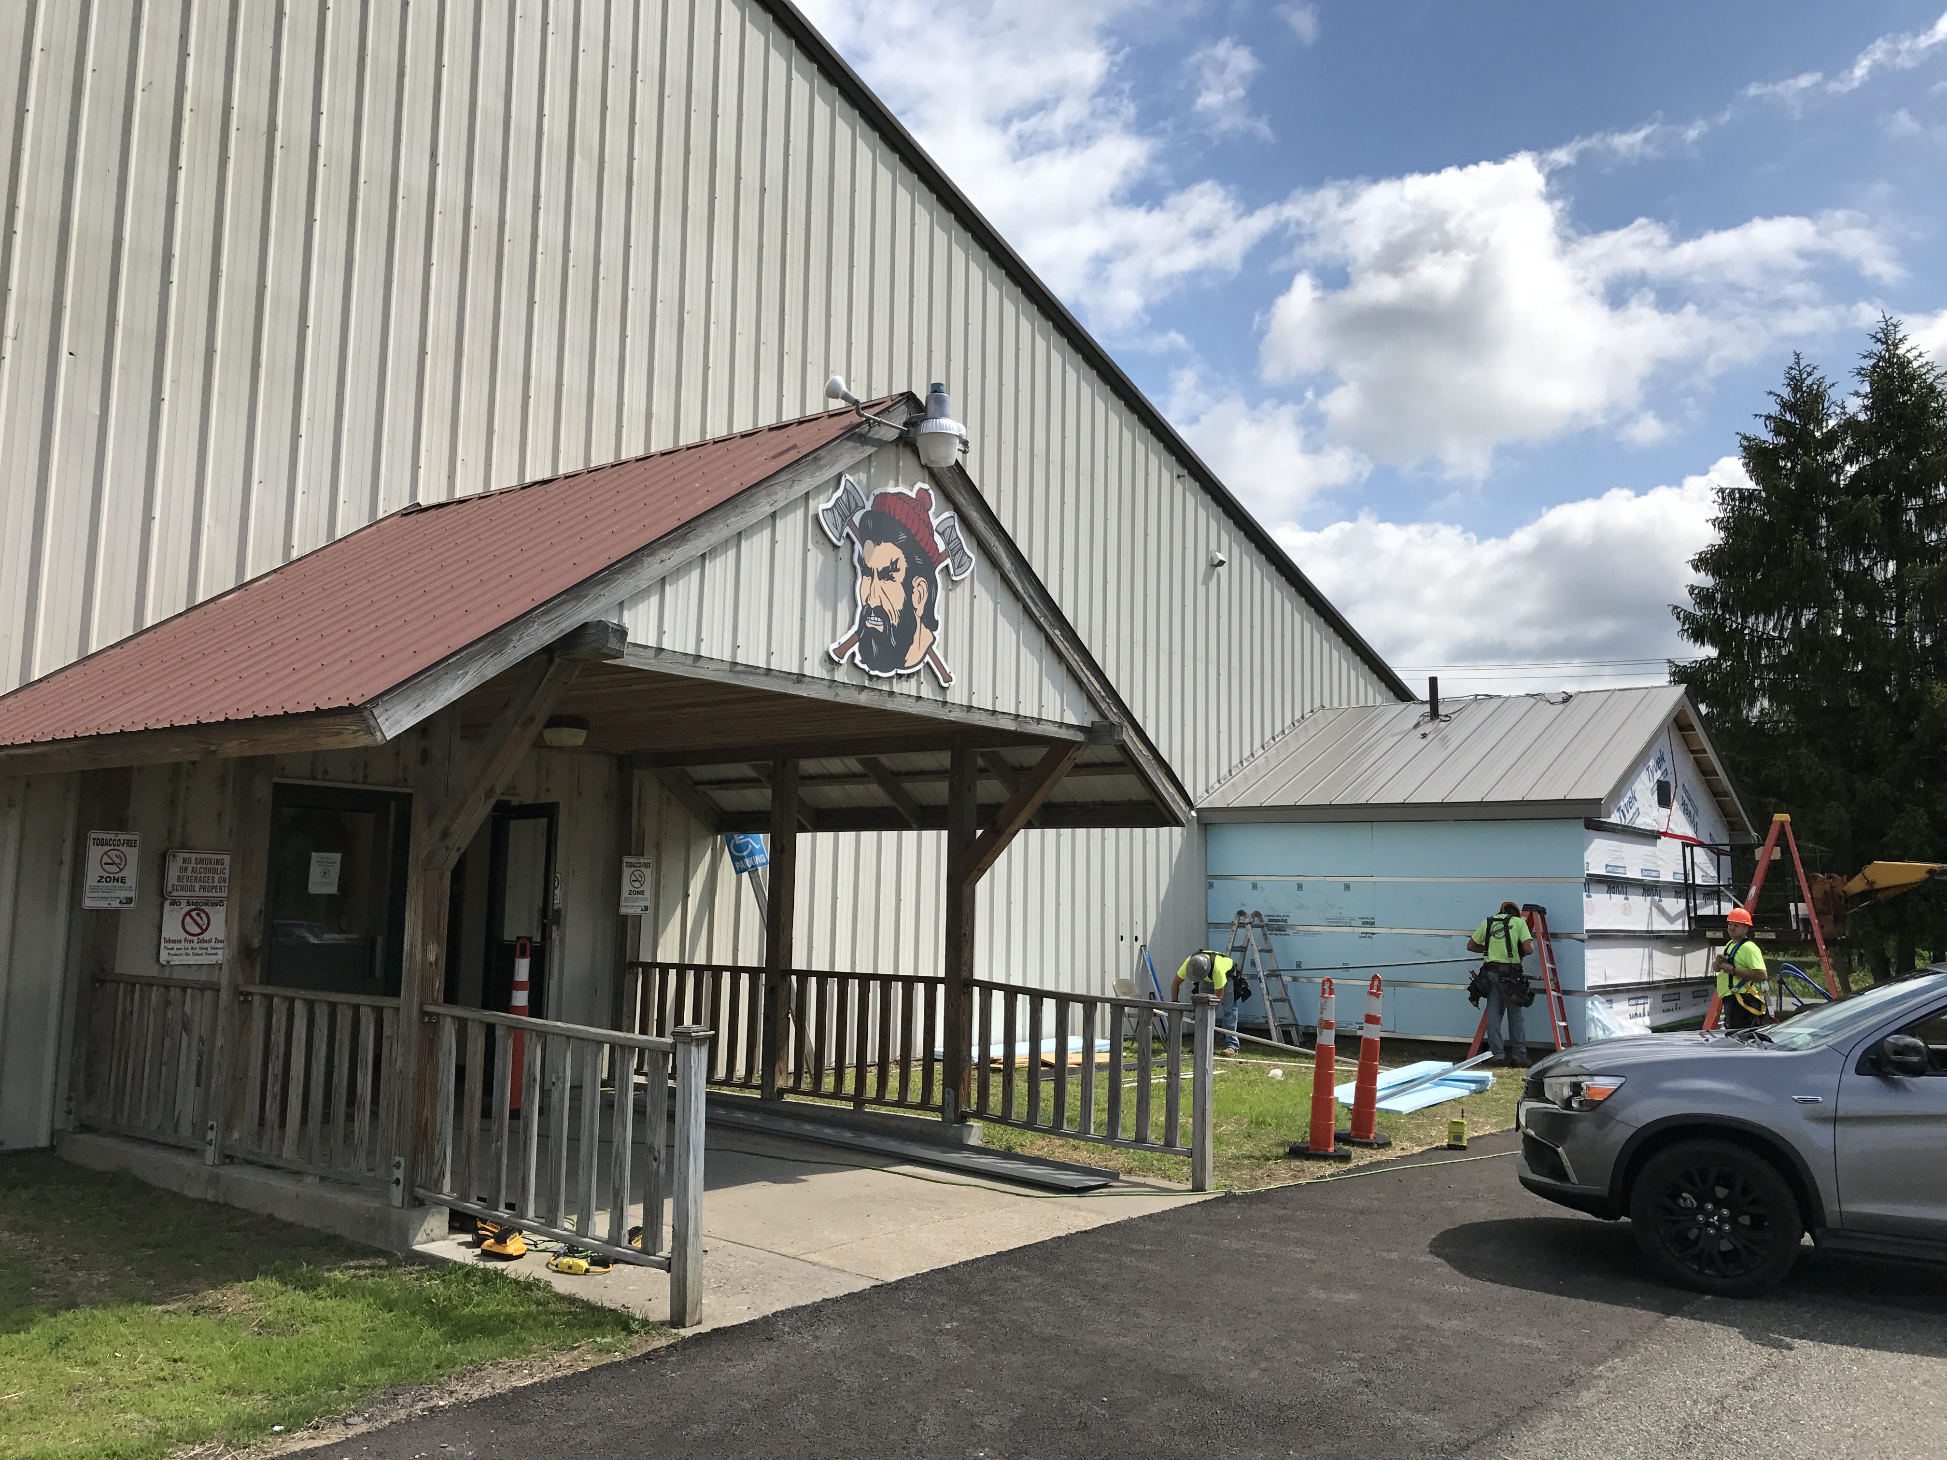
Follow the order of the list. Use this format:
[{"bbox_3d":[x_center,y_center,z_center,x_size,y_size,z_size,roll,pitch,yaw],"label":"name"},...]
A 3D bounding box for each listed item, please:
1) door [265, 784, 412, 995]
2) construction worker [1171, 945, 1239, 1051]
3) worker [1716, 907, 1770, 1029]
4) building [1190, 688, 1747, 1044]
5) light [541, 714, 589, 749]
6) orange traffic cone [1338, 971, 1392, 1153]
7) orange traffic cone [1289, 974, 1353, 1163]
[{"bbox_3d":[-4.230,1.476,10.437,0.080,2.130,0.950,-4,-8,37],"label":"door"},{"bbox_3d":[2.400,2.819,16.350,0.620,1.100,0.800,-4,-8,40],"label":"construction worker"},{"bbox_3d":[7.209,2.529,14.705,0.500,1.710,0.560,4,-7,-25],"label":"worker"},{"bbox_3d":[7.103,1.757,21.384,4.940,4.400,7.900,-4,-8,37],"label":"building"},{"bbox_3d":[-2.611,0.021,10.065,0.300,0.195,0.300,-4,-8,37],"label":"light"},{"bbox_3d":[2.766,2.284,10.963,0.400,1.150,0.400,6,-6,0],"label":"orange traffic cone"},{"bbox_3d":[2.329,2.222,10.463,0.410,1.150,0.410,4,-6,0],"label":"orange traffic cone"}]

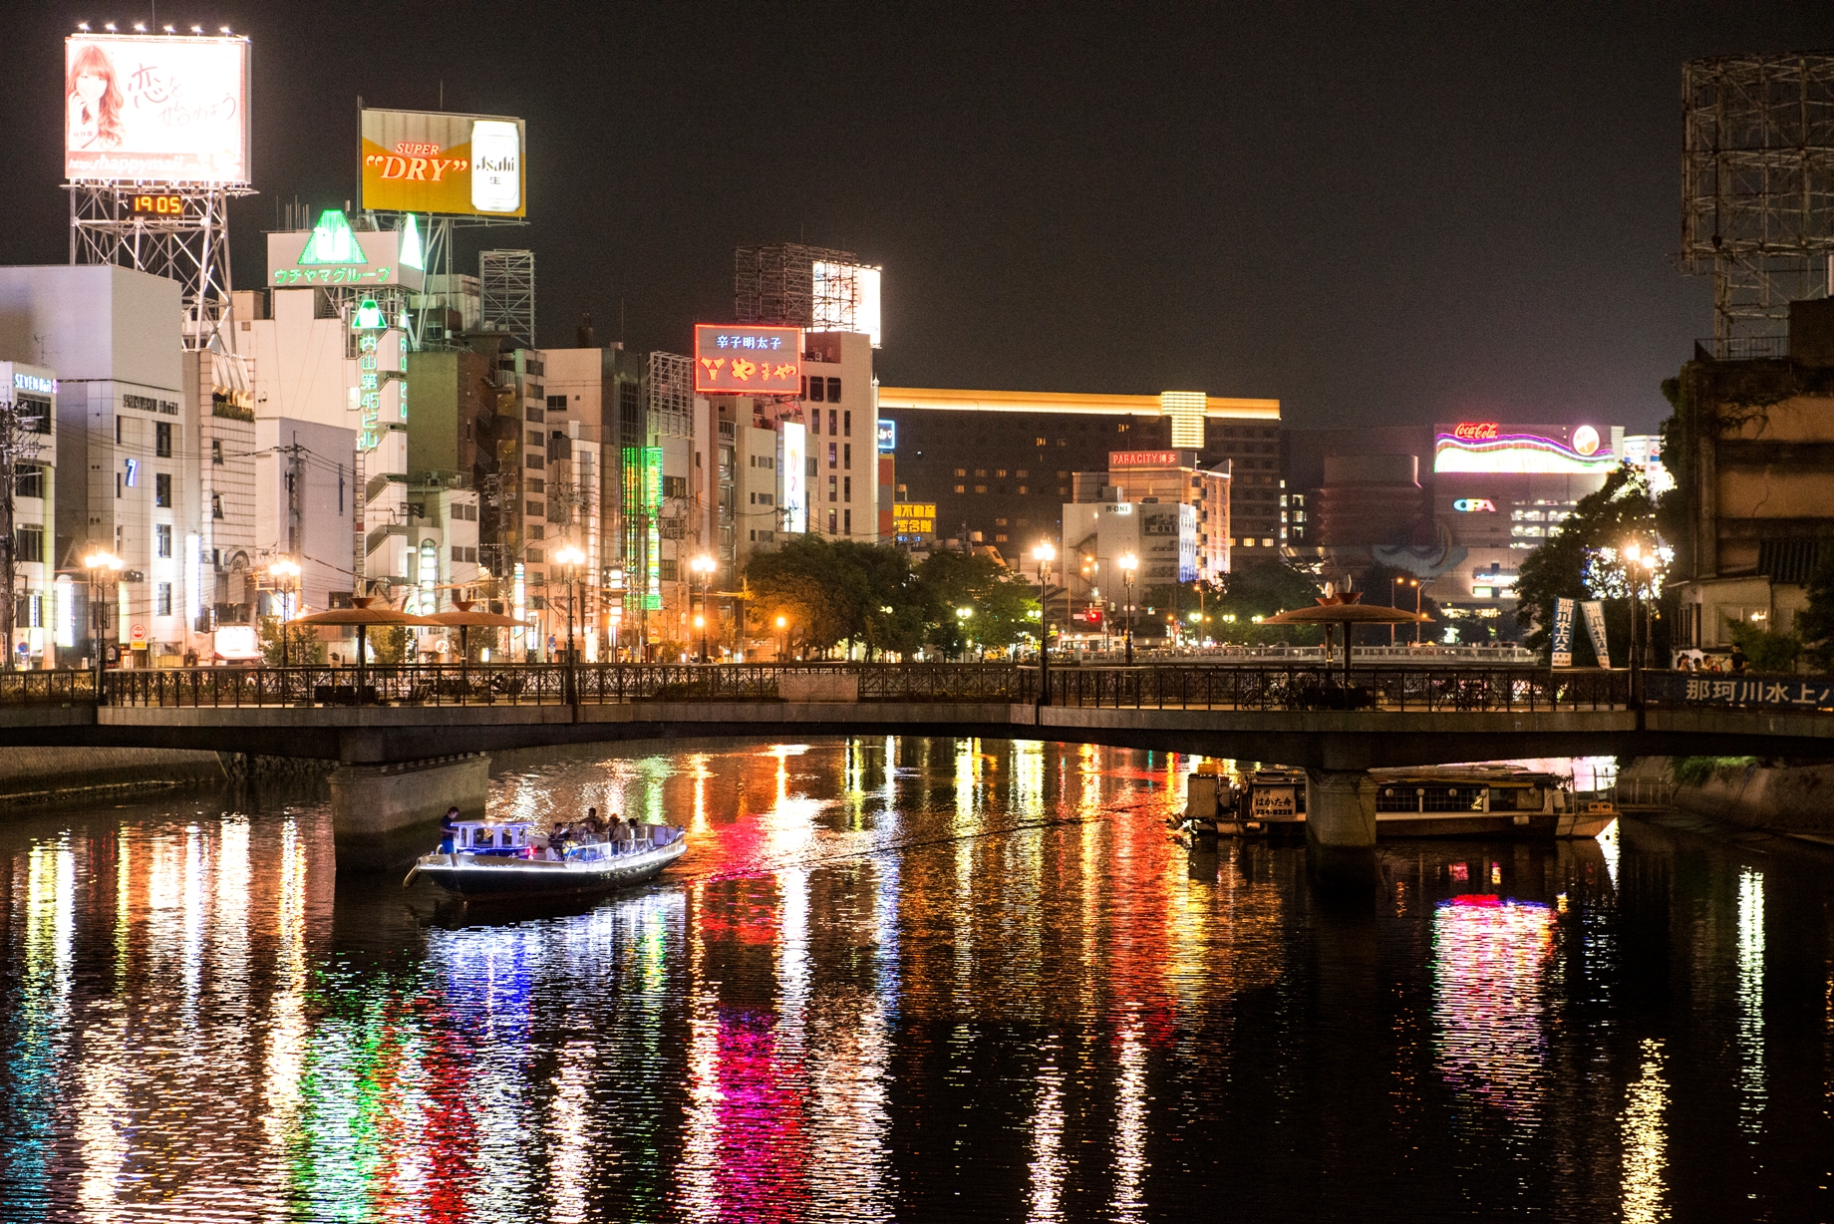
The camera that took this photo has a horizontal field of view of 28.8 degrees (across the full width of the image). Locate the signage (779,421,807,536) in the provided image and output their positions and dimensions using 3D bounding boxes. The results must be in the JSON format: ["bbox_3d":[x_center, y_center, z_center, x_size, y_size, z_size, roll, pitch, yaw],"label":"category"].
[{"bbox_3d":[-11.534,-12.619,337.000,0.600,10.500,5.200,0,-1,20],"label":"signage"}]

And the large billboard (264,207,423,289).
[{"bbox_3d":[-38.786,-24.337,242.461,9.300,5.100,5.200,0,0,11],"label":"large billboard"}]

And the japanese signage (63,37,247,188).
[{"bbox_3d":[-43.370,-28.695,203.500,10.400,8.300,1.300,0,0,-6],"label":"japanese signage"}]

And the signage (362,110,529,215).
[{"bbox_3d":[-33.936,-32.172,256.000,12.100,7.100,0.900,0,-1,-21],"label":"signage"}]

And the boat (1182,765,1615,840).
[{"bbox_3d":[15.118,5.984,112.000,13.400,2.350,3.000,0,0,7],"label":"boat"}]

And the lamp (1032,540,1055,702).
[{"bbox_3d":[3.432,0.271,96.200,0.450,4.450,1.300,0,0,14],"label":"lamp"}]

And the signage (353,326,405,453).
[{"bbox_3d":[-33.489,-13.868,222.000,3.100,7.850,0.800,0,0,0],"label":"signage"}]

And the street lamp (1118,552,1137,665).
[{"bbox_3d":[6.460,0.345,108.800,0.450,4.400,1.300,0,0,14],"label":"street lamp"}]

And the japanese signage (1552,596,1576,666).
[{"bbox_3d":[16.958,0.533,93.500,0.560,1.800,0.060,4,0,12],"label":"japanese signage"}]

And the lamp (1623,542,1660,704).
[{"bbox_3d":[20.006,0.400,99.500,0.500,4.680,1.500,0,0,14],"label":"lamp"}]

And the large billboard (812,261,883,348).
[{"bbox_3d":[-6.826,-30.362,354.249,9.500,8.000,1.000,0,-1,-45],"label":"large billboard"}]

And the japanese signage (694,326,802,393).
[{"bbox_3d":[-14.806,-22.335,315.185,10.000,6.000,0.900,0,0,-23],"label":"japanese signage"}]

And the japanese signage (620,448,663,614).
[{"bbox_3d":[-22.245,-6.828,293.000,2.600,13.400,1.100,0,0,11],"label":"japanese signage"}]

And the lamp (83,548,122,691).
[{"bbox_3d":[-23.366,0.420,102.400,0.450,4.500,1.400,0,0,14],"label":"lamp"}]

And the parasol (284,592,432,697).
[{"bbox_3d":[-16.825,1.198,108.494,4.800,3.220,4.800,0,0,14],"label":"parasol"}]

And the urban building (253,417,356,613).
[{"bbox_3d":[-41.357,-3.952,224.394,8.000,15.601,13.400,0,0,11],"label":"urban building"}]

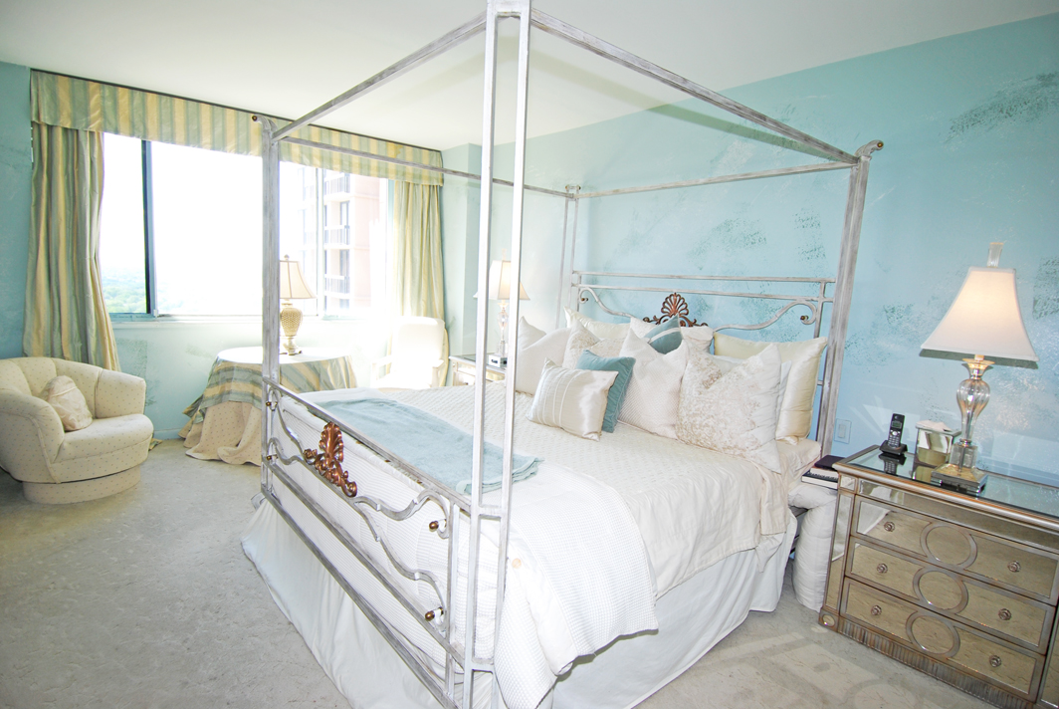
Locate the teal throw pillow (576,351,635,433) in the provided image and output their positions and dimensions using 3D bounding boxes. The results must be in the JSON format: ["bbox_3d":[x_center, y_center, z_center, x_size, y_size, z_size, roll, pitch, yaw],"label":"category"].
[{"bbox_3d":[0.406,0.183,2.818,0.150,0.410,0.400,22,-7,-42],"label":"teal throw pillow"}]

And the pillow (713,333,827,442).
[{"bbox_3d":[1.239,0.154,2.874,0.190,0.540,0.620,15,-3,-42],"label":"pillow"}]

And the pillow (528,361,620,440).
[{"bbox_3d":[0.238,0.209,2.726,0.510,0.360,0.150,10,-11,42],"label":"pillow"}]

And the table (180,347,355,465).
[{"bbox_3d":[-2.043,0.366,4.496,1.360,0.710,1.360,-4,10,-41],"label":"table"}]

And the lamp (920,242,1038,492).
[{"bbox_3d":[1.799,0.042,2.123,0.370,0.950,0.370,-4,10,-41],"label":"lamp"}]

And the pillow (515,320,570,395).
[{"bbox_3d":[0.105,0.021,3.537,0.180,0.520,0.520,19,-5,-42],"label":"pillow"}]

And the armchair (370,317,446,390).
[{"bbox_3d":[-1.145,0.204,4.980,0.640,1.000,0.720,3,7,3],"label":"armchair"}]

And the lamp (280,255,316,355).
[{"bbox_3d":[-2.041,-0.421,4.530,0.440,0.830,0.440,-4,10,-41],"label":"lamp"}]

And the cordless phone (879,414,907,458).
[{"bbox_3d":[1.736,0.375,2.526,0.100,0.178,0.090,-2,9,-36],"label":"cordless phone"}]

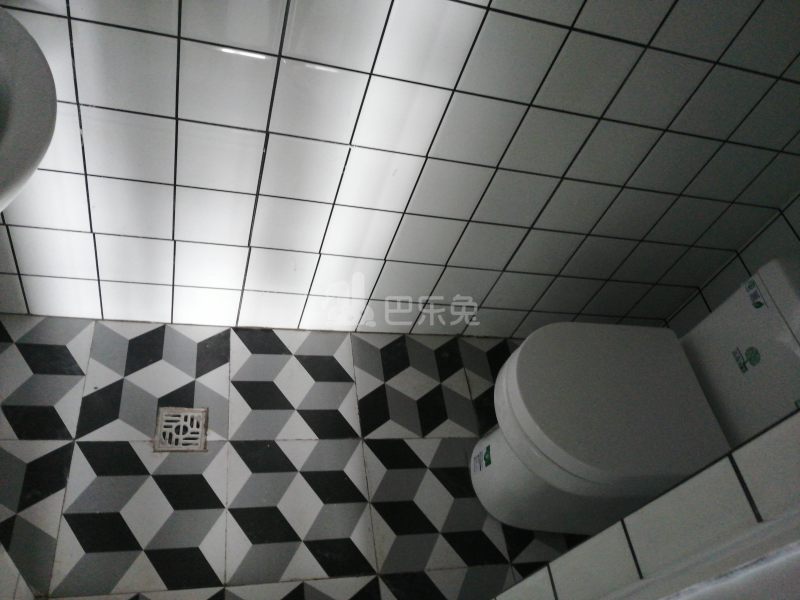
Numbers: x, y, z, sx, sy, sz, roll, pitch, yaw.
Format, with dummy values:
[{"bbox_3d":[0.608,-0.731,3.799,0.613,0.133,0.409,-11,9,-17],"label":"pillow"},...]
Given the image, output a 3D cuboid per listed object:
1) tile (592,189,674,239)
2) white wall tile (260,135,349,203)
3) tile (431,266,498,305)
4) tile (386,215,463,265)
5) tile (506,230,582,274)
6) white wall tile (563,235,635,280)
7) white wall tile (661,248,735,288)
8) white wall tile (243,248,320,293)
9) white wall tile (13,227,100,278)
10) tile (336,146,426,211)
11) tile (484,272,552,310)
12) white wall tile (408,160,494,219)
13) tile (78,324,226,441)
[{"bbox_3d":[0.528,-0.196,1.418,0.147,0.146,0.010,4,51,-18],"label":"tile"},{"bbox_3d":[-0.183,-0.245,1.176,0.147,0.147,0.010,4,51,-18],"label":"white wall tile"},{"bbox_3d":[0.159,-0.034,1.546,0.149,0.149,0.010,4,51,-18],"label":"tile"},{"bbox_3d":[0.058,-0.135,1.387,0.147,0.146,0.010,4,51,-18],"label":"tile"},{"bbox_3d":[0.342,-0.115,1.476,0.147,0.147,0.010,4,51,-18],"label":"tile"},{"bbox_3d":[0.483,-0.105,1.527,0.148,0.148,0.010,4,51,-18],"label":"white wall tile"},{"bbox_3d":[0.765,-0.085,1.622,0.137,0.146,0.010,4,51,-18],"label":"white wall tile"},{"bbox_3d":[-0.268,-0.065,1.407,0.147,0.144,0.010,4,51,-18],"label":"white wall tile"},{"bbox_3d":[-0.692,-0.095,1.255,0.147,0.147,0.010,4,51,-18],"label":"white wall tile"},{"bbox_3d":[-0.042,-0.236,1.227,0.148,0.148,0.010,4,51,-18],"label":"tile"},{"bbox_3d":[0.301,-0.024,1.592,0.148,0.148,0.010,4,51,-18],"label":"tile"},{"bbox_3d":[0.101,-0.226,1.276,0.147,0.146,0.010,4,51,-18],"label":"white wall tile"},{"bbox_3d":[-0.536,0.178,1.400,0.299,0.010,0.299,4,51,-18],"label":"tile"}]

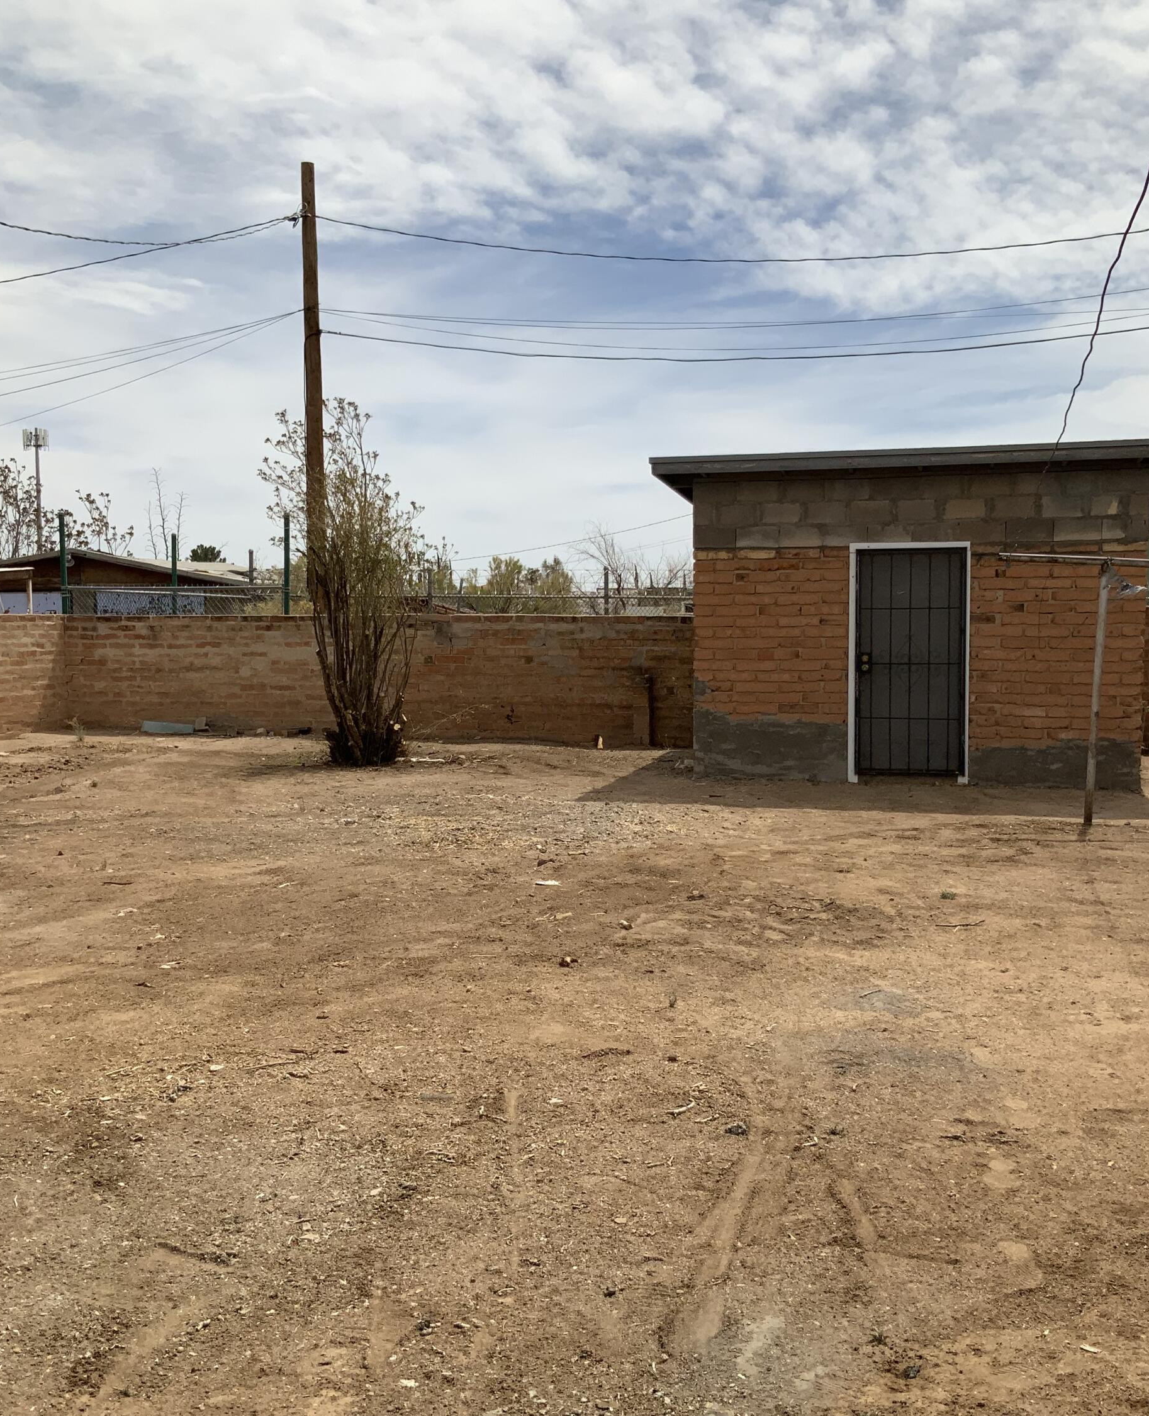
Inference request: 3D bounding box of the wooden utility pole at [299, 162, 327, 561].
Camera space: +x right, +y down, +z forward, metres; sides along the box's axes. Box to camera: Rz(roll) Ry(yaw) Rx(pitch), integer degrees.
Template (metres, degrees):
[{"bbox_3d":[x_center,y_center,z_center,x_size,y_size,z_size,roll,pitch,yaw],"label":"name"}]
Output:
[{"bbox_3d":[-3.536,-3.533,21.440,0.270,7.560,0.270,0,4,15],"label":"wooden utility pole"}]

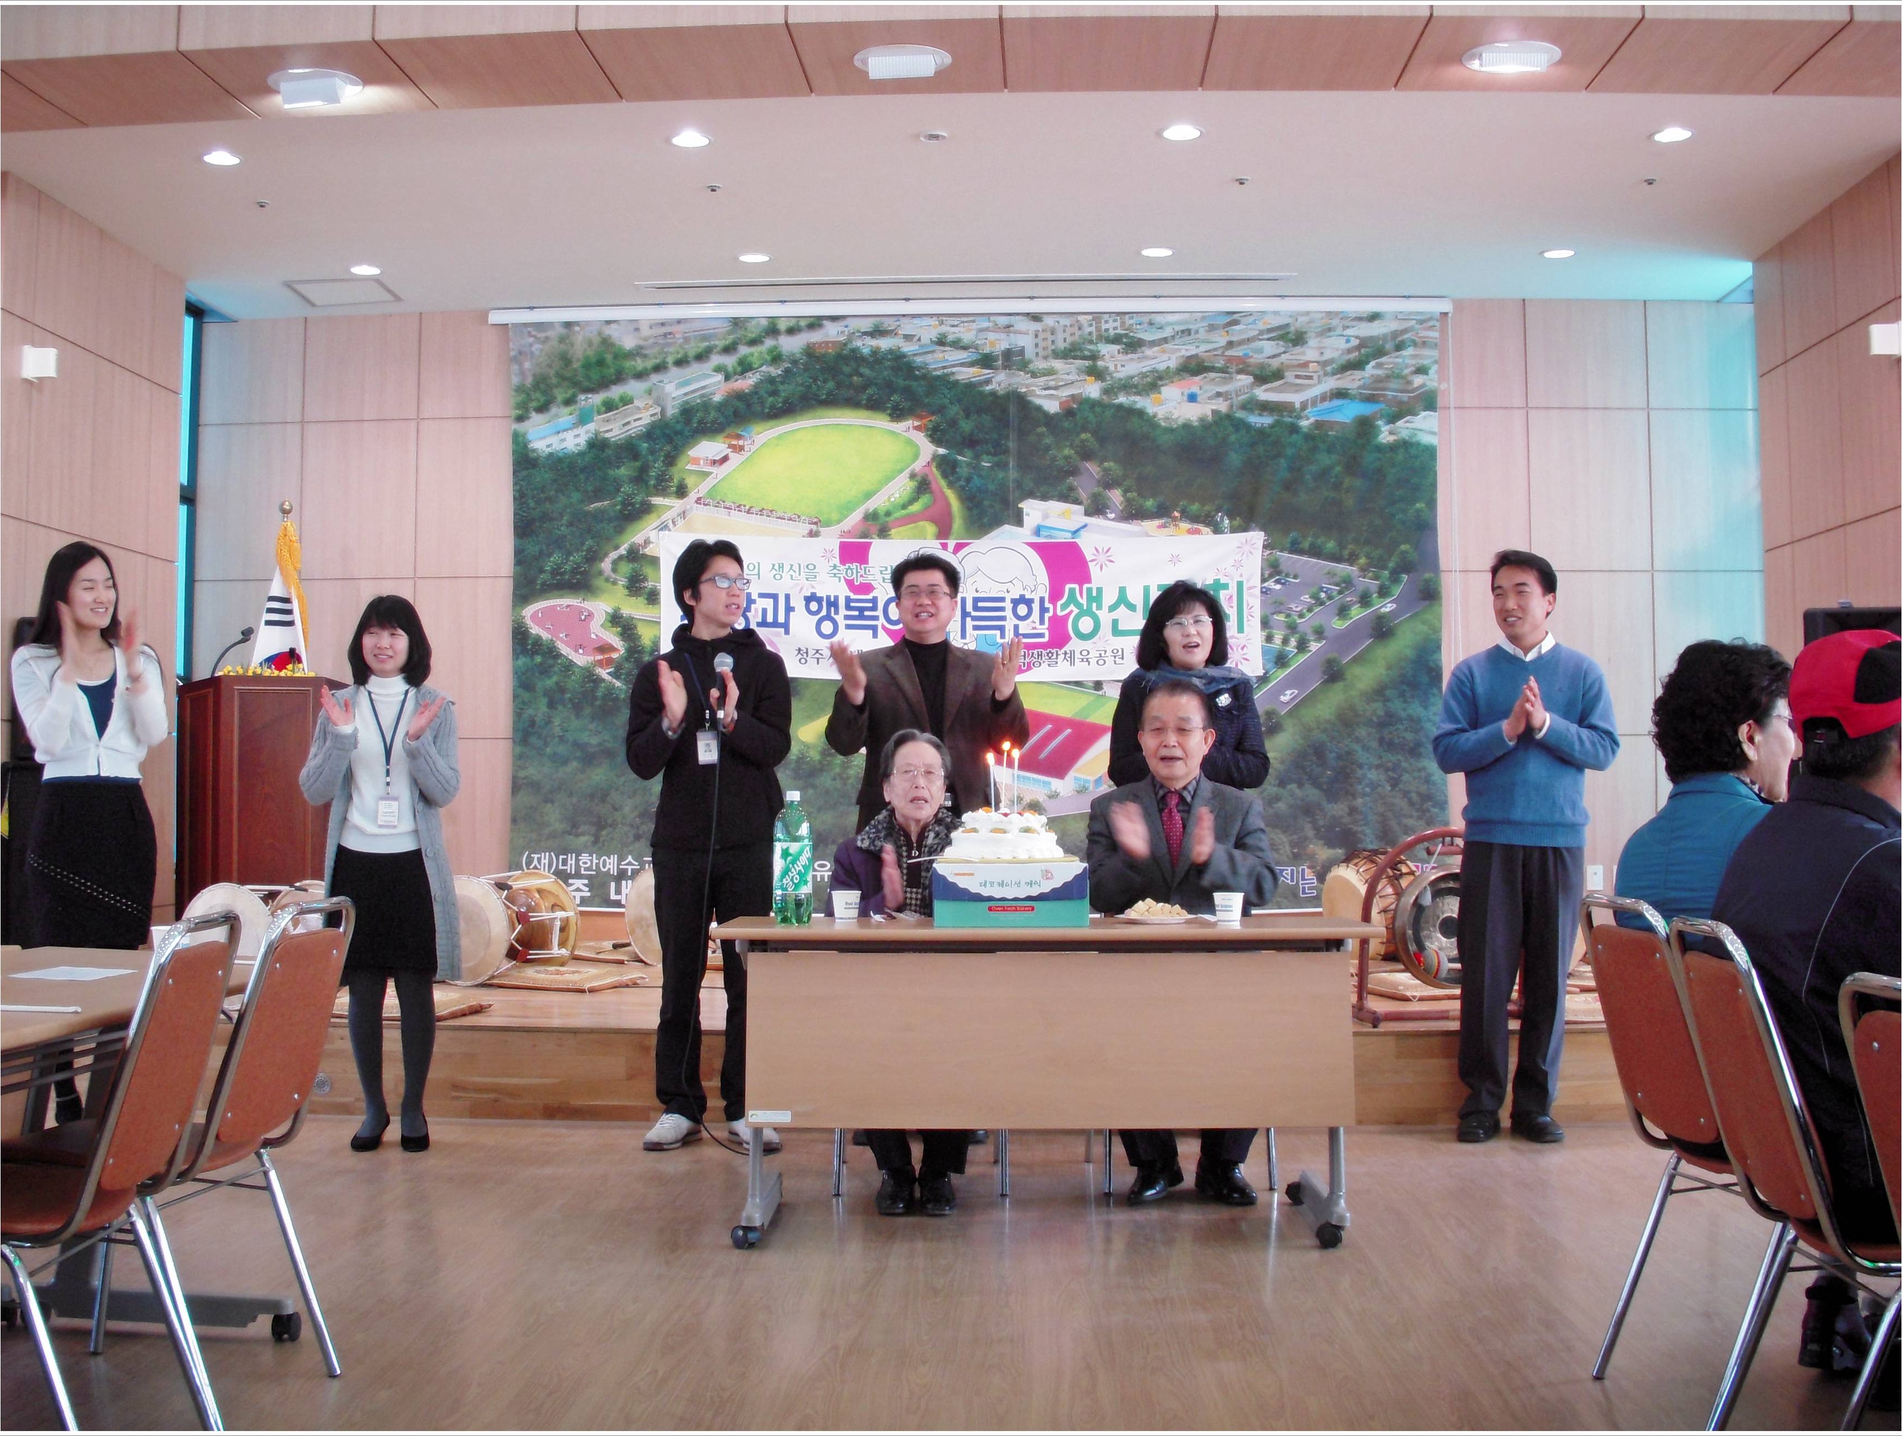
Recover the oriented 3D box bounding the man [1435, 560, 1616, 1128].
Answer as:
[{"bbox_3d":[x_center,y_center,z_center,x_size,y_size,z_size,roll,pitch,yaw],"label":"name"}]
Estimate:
[{"bbox_3d":[1.698,0.376,6.240,0.540,1.740,0.380,-1,-3,20],"label":"man"}]

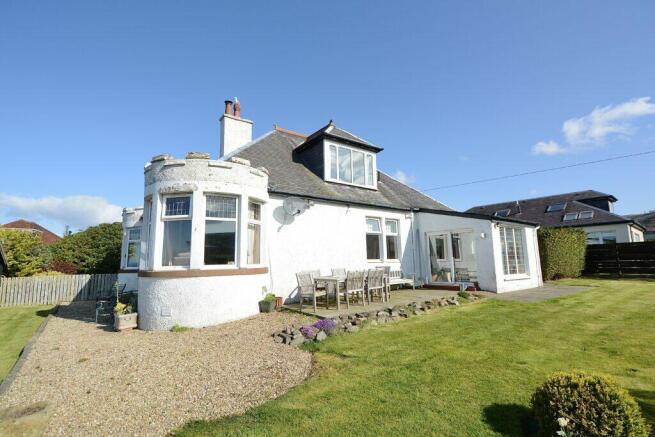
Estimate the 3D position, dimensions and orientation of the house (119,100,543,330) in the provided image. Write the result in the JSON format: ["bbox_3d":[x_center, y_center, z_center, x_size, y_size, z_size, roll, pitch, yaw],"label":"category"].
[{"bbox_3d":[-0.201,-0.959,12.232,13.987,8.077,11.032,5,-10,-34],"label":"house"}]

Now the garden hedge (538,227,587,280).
[{"bbox_3d":[12.221,1.925,14.610,3.645,2.610,1.872,5,-10,-34],"label":"garden hedge"}]

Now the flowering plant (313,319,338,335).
[{"bbox_3d":[-0.057,2.083,5.294,0.433,0.217,0.374,5,-10,-34],"label":"flowering plant"}]

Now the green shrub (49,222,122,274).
[{"bbox_3d":[-10.908,1.790,12.698,3.054,3.152,2.561,5,-10,-34],"label":"green shrub"}]

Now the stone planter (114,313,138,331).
[{"bbox_3d":[-4.049,2.057,5.534,0.335,0.291,0.305,5,-10,-34],"label":"stone planter"}]

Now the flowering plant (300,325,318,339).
[{"bbox_3d":[-0.349,2.071,4.936,0.286,0.187,0.286,5,-10,-34],"label":"flowering plant"}]

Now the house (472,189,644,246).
[{"bbox_3d":[15.617,1.456,22.703,8.077,5.910,13.790,6,-11,-38],"label":"house"}]

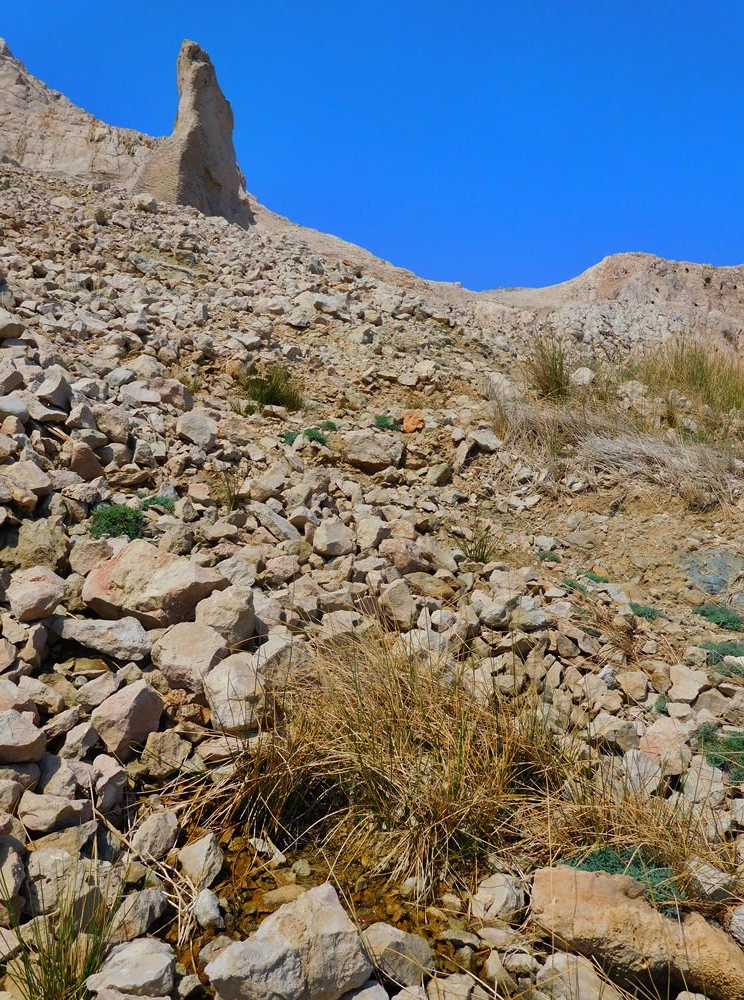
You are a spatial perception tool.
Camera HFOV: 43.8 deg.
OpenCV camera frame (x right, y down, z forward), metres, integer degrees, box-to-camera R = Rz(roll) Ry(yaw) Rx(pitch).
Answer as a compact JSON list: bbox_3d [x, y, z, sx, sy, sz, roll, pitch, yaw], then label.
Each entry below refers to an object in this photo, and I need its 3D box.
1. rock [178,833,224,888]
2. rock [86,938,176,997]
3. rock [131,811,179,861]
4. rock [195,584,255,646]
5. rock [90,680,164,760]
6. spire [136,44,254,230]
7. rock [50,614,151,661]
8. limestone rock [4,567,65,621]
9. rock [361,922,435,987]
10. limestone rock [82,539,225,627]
[{"bbox_3d":[-0.417,0.877,2.250,0.110,0.125,0.100,0,-5,0],"label":"rock"},{"bbox_3d":[-0.522,1.012,2.000,0.190,0.105,0.140,0,-5,0],"label":"rock"},{"bbox_3d":[-0.543,0.842,2.320,0.115,0.115,0.100,0,-5,0],"label":"rock"},{"bbox_3d":[-0.523,0.412,3.300,0.200,0.200,0.180,0,-5,0],"label":"rock"},{"bbox_3d":[-0.730,0.656,2.750,0.200,0.210,0.180,0,-5,0],"label":"rock"},{"bbox_3d":[-3.204,-6.560,16.500,2.000,3.250,1.700,0,-5,0],"label":"spire"},{"bbox_3d":[-0.943,0.479,3.200,0.350,0.140,0.200,0,-5,0],"label":"rock"},{"bbox_3d":[-1.220,0.343,3.350,0.210,0.175,0.180,0,-5,0],"label":"limestone rock"},{"bbox_3d":[0.059,1.008,2.050,0.165,0.125,0.130,0,-5,0],"label":"rock"},{"bbox_3d":[-0.827,0.312,3.500,0.520,0.270,0.370,0,-5,0],"label":"limestone rock"}]

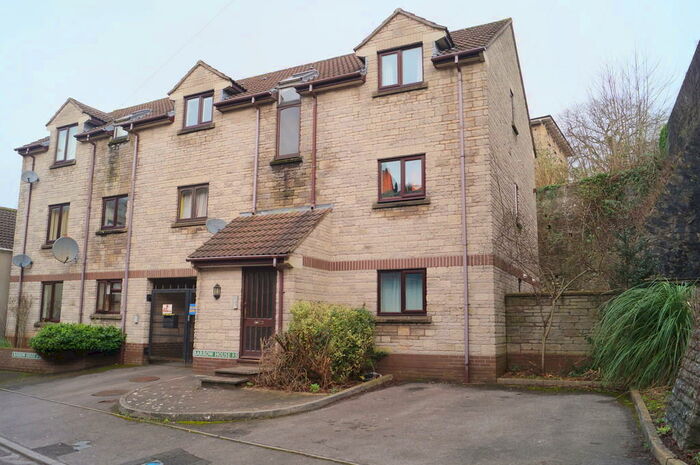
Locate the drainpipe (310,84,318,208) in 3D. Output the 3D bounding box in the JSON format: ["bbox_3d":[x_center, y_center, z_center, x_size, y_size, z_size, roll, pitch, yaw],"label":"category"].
[{"bbox_3d":[-0.897,-2.140,13.227,0.090,3.200,0.130,-4,-10,24],"label":"drainpipe"}]

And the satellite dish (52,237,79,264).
[{"bbox_3d":[-8.760,0.555,16.163,0.760,0.850,0.500,8,-12,-38],"label":"satellite dish"}]

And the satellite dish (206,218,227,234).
[{"bbox_3d":[-3.572,-0.154,14.139,0.580,0.460,0.350,5,-10,-28],"label":"satellite dish"}]

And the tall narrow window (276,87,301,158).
[{"bbox_3d":[-1.617,-2.903,13.841,0.720,2.020,0.120,-4,-10,24],"label":"tall narrow window"}]

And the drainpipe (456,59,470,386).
[{"bbox_3d":[2.413,-0.401,11.336,0.090,7.127,0.270,-4,-9,26],"label":"drainpipe"}]

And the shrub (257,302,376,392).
[{"bbox_3d":[-0.481,2.123,10.154,2.000,1.620,1.900,-4,-10,26],"label":"shrub"}]

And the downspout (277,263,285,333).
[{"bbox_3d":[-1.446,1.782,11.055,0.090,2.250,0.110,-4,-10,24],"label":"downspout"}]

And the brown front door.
[{"bbox_3d":[-2.053,1.780,11.770,0.950,2.084,0.100,-4,-9,28],"label":"brown front door"}]

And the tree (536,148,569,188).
[{"bbox_3d":[9.199,-2.929,24.000,1.800,2.200,1.700,-2,-9,11],"label":"tree"}]

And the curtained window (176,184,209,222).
[{"bbox_3d":[-4.424,-0.830,14.900,1.184,1.030,0.100,-4,-10,26],"label":"curtained window"}]

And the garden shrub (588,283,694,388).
[{"bbox_3d":[5.252,1.917,9.493,1.580,1.910,1.400,-4,-9,26],"label":"garden shrub"}]

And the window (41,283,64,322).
[{"bbox_3d":[-9.784,2.291,17.339,1.038,1.334,0.120,-4,-9,26],"label":"window"}]

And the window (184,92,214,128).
[{"bbox_3d":[-4.432,-3.588,15.531,1.156,0.988,0.120,-4,-9,26],"label":"window"}]

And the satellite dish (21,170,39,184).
[{"bbox_3d":[-10.800,-1.855,17.687,0.520,0.420,0.400,6,-11,-29],"label":"satellite dish"}]

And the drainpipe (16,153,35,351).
[{"bbox_3d":[-11.394,0.508,18.154,0.090,7.051,0.270,-4,-9,26],"label":"drainpipe"}]

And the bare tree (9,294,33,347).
[{"bbox_3d":[-10.306,2.836,16.373,0.600,1.670,0.550,-4,-9,26],"label":"bare tree"}]

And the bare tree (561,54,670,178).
[{"bbox_3d":[12.610,-5.244,25.000,5.000,6.300,4.700,-4,-10,26],"label":"bare tree"}]

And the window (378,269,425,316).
[{"bbox_3d":[1.187,1.362,11.854,1.170,1.060,0.120,-4,-10,24],"label":"window"}]

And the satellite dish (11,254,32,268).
[{"bbox_3d":[-10.551,0.932,16.975,0.360,0.470,0.530,-5,-11,32],"label":"satellite dish"}]

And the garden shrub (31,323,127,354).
[{"bbox_3d":[-7.684,2.959,14.751,1.450,0.870,1.950,-4,-9,26],"label":"garden shrub"}]

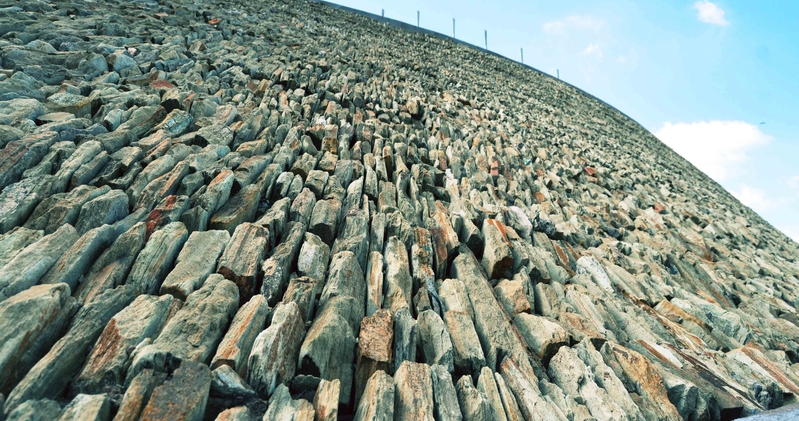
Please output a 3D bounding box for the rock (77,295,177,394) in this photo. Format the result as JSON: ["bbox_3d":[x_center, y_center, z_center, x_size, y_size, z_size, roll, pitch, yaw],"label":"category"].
[{"bbox_3d":[-1.081,0.522,2.417,0.206,0.155,0.440,15,15,-8],"label":"rock"}]

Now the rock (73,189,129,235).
[{"bbox_3d":[-1.628,0.000,3.287,0.163,0.130,0.360,14,15,-12],"label":"rock"}]

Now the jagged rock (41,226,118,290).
[{"bbox_3d":[-1.503,0.213,2.834,0.150,0.135,0.440,13,15,-14],"label":"jagged rock"}]

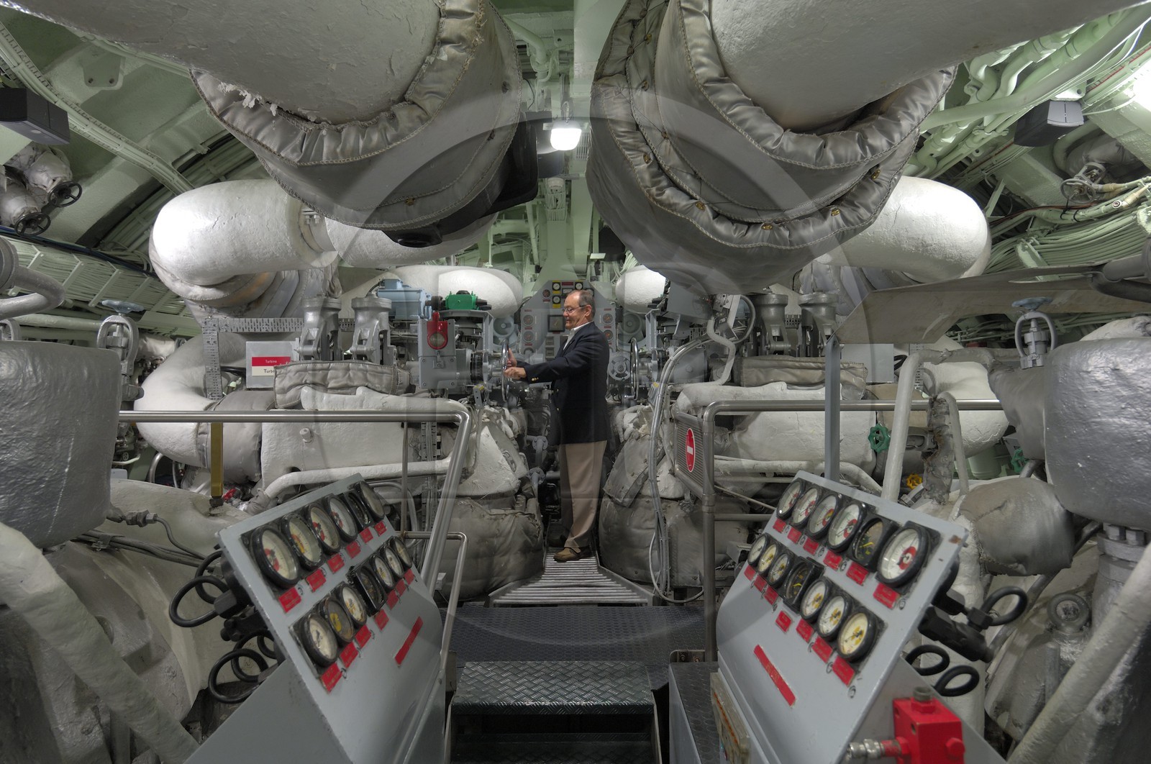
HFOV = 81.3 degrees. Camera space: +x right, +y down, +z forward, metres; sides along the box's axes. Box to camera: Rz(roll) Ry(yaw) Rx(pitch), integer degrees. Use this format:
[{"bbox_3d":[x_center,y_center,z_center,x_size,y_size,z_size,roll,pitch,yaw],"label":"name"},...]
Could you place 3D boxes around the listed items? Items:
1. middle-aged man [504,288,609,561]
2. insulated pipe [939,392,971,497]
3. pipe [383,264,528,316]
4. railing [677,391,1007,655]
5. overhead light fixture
[{"bbox_3d":[-0.122,0.267,4.330,0.640,1.740,0.500,0,0,-13],"label":"middle-aged man"},{"bbox_3d":[1.371,0.230,2.420,0.115,0.385,0.075,0,-1,0],"label":"insulated pipe"},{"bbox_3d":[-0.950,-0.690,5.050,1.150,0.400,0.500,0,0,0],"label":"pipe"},{"bbox_3d":[1.100,0.585,2.960,1.250,1.030,0.720,0,0,0],"label":"railing"},{"bbox_3d":[-0.056,-1.450,3.800,0.180,0.270,0.180,0,0,0],"label":"overhead light fixture"}]

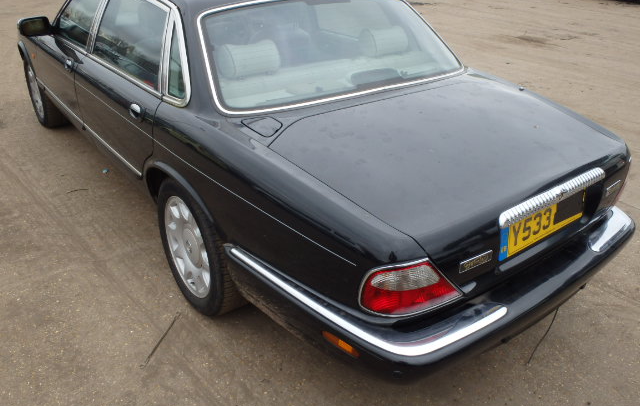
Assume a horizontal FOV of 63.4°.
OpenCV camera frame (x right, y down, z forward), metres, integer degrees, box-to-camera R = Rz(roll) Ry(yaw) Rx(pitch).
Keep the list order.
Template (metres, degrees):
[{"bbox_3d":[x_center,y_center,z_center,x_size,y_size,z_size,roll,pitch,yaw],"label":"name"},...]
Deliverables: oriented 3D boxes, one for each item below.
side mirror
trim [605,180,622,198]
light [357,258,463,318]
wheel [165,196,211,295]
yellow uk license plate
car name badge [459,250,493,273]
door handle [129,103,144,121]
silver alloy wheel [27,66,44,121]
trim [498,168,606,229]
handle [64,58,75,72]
[{"bbox_3d":[-1.810,-1.121,3.279,0.200,0.125,0.120,-19,34,-33],"label":"side mirror"},{"bbox_3d":[1.139,-0.050,2.011,0.134,0.037,0.012,-21,26,-38],"label":"trim"},{"bbox_3d":[0.253,0.219,1.453,0.310,0.170,0.150,-12,31,-25],"label":"light"},{"bbox_3d":[-0.536,0.180,2.369,0.170,0.470,0.470,-19,34,-33],"label":"wheel"},{"bbox_3d":[0.785,0.067,1.805,0.520,0.111,0.012,-19,24,-33],"label":"yellow uk license plate"},{"bbox_3d":[0.464,0.176,1.546,0.134,0.037,0.012,-16,23,-28],"label":"car name badge"},{"bbox_3d":[-0.805,-0.396,2.274,0.045,0.070,0.150,-19,34,-33],"label":"door handle"},{"bbox_3d":[-2.357,-0.968,4.452,0.170,0.470,0.470,-19,34,-33],"label":"silver alloy wheel"},{"bbox_3d":[0.796,-0.036,1.738,0.640,0.058,0.050,-19,34,-33],"label":"trim"},{"bbox_3d":[-1.463,-0.805,3.030,0.045,0.070,0.150,-19,34,-33],"label":"handle"}]

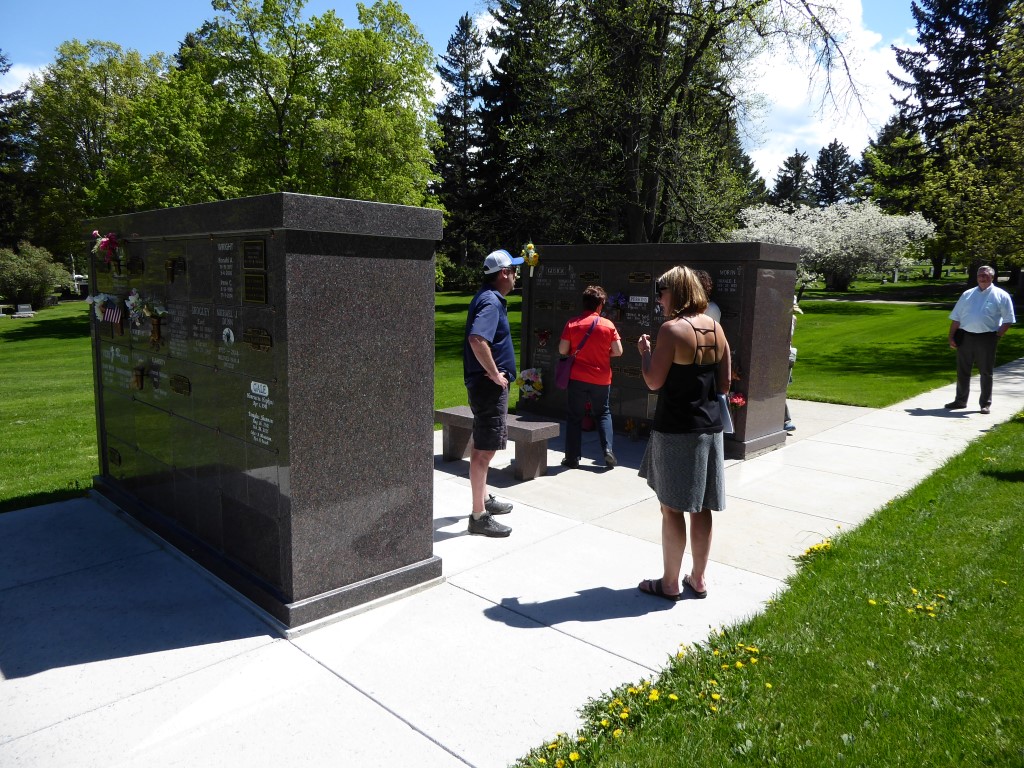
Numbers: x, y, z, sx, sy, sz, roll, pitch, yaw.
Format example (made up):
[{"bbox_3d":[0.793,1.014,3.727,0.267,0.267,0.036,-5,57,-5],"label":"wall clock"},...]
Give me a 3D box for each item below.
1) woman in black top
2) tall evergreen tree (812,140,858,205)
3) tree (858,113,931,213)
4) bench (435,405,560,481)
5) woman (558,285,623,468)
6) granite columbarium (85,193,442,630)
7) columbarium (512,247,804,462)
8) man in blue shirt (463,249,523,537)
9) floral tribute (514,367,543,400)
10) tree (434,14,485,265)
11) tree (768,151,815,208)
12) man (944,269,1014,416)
[{"bbox_3d":[0.875,0.266,3.800,0.470,1.700,0.380,-3,9,-27],"label":"woman in black top"},{"bbox_3d":[34.355,-18.651,80.024,6.200,15.258,6.200,5,9,22],"label":"tall evergreen tree"},{"bbox_3d":[28.514,-13.734,56.508,6.500,13.161,6.500,5,9,26],"label":"tree"},{"bbox_3d":[-0.148,0.503,6.348,1.133,0.442,0.341,9,11,42],"label":"bench"},{"bbox_3d":[0.699,-0.071,6.475,0.510,1.576,0.400,4,9,18],"label":"woman"},{"bbox_3d":[-1.665,-0.048,4.504,0.869,1.920,2.834,-7,12,-44],"label":"granite columbarium"},{"bbox_3d":[1.486,-0.502,8.166,2.912,1.968,0.893,9,12,43],"label":"columbarium"},{"bbox_3d":[-0.132,0.041,4.836,0.400,1.798,0.530,1,8,-3],"label":"man in blue shirt"},{"bbox_3d":[0.200,-0.006,8.696,0.300,0.320,0.240,9,12,43],"label":"floral tribute"},{"bbox_3d":[-3.526,-16.745,53.134,5.500,18.725,5.500,1,8,-4],"label":"tree"},{"bbox_3d":[30.836,-18.756,83.052,6.200,14.428,6.200,4,9,19],"label":"tree"},{"bbox_3d":[6.266,-0.588,9.830,0.680,1.856,0.420,8,11,39],"label":"man"}]

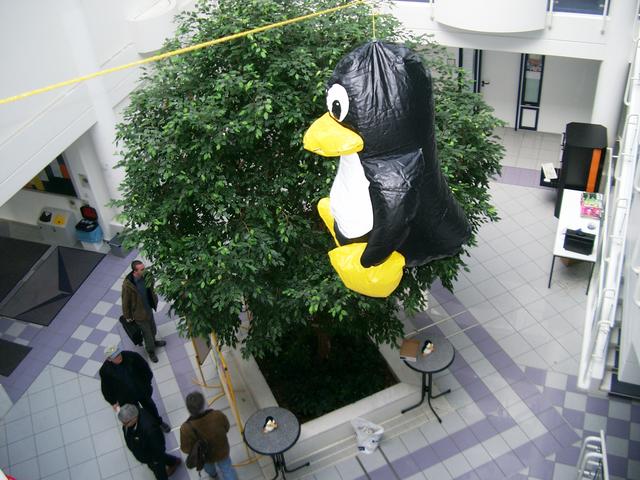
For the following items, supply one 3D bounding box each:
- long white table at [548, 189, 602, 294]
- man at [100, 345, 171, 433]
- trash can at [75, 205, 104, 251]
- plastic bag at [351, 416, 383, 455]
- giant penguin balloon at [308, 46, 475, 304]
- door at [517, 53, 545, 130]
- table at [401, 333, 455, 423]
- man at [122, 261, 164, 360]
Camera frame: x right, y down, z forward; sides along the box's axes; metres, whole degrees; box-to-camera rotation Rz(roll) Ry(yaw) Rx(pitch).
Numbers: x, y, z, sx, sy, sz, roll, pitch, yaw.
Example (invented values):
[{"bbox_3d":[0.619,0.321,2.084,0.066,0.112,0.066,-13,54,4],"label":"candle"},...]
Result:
[{"bbox_3d":[4.335,0.004,11.583,0.640,0.730,1.830,10,42,20],"label":"long white table"},{"bbox_3d":[-2.562,2.034,9.362,0.600,1.740,0.500,-27,43,-23],"label":"man"},{"bbox_3d":[-4.464,-0.243,13.145,0.470,0.860,0.420,10,42,20],"label":"trash can"},{"bbox_3d":[0.629,2.623,9.210,0.400,0.400,0.330,-19,40,-14],"label":"plastic bag"},{"bbox_3d":[0.358,-0.399,3.762,0.970,1.442,1.009,-15,40,-9],"label":"giant penguin balloon"},{"bbox_3d":[4.493,-3.172,14.441,0.380,2.000,0.080,10,42,20],"label":"door"},{"bbox_3d":[1.488,1.895,9.454,0.700,1.060,0.700,-4,39,4],"label":"table"},{"bbox_3d":[-2.692,1.059,10.560,0.470,1.760,0.560,14,44,24],"label":"man"}]

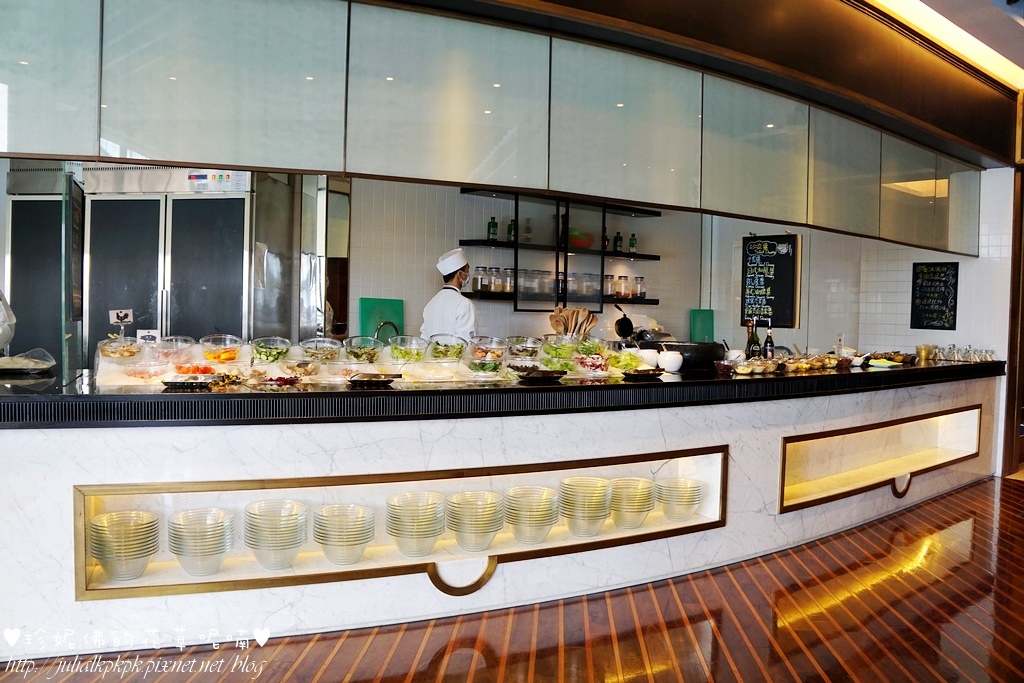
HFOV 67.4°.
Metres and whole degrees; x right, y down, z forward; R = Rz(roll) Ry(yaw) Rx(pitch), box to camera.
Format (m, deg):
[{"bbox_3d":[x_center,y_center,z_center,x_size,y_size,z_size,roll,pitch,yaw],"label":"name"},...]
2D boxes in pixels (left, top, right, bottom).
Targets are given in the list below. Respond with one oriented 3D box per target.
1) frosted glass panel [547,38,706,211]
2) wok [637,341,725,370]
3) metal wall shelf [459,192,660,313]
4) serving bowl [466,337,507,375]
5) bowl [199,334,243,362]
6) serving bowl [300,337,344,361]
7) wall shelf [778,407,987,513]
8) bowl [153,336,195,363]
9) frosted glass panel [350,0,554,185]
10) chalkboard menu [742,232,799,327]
[{"bbox_3d":[0.608,-1.101,3.958,0.991,0.734,0.030,0,2,-30],"label":"frosted glass panel"},{"bbox_3d":[1.086,0.103,4.950,0.590,0.190,0.590,1,2,0],"label":"wok"},{"bbox_3d":[0.498,-0.754,7.088,2.120,1.020,0.345,0,2,-36],"label":"metal wall shelf"},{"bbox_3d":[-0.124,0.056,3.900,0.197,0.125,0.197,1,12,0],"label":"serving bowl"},{"bbox_3d":[-1.259,0.035,3.323,0.188,0.095,0.188,0,11,-15],"label":"bowl"},{"bbox_3d":[-0.856,0.036,3.442,0.188,0.090,0.188,0,11,-20],"label":"serving bowl"},{"bbox_3d":[2.269,0.679,4.743,2.612,0.440,0.280,-1,3,-40],"label":"wall shelf"},{"bbox_3d":[-1.531,0.038,3.480,0.197,0.095,0.197,1,12,-24],"label":"bowl"},{"bbox_3d":[-0.261,-1.092,3.485,0.988,0.730,0.030,0,2,-27],"label":"frosted glass panel"},{"bbox_3d":[1.851,-0.426,5.507,0.035,0.660,0.440,-1,3,-42],"label":"chalkboard menu"}]

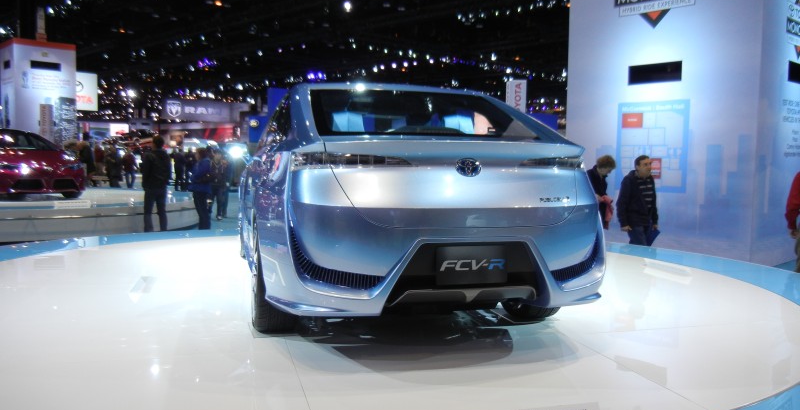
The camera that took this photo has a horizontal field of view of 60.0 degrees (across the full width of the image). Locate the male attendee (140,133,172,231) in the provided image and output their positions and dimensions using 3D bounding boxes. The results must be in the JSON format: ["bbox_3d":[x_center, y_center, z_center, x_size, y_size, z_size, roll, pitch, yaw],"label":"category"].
[{"bbox_3d":[-3.977,-0.253,11.364,0.520,1.780,0.360,-1,5,-23],"label":"male attendee"}]

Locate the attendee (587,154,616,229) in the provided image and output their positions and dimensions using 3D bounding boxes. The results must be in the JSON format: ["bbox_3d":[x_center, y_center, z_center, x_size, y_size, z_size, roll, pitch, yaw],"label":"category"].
[{"bbox_3d":[2.499,0.174,8.858,0.420,1.610,0.480,5,5,40],"label":"attendee"}]

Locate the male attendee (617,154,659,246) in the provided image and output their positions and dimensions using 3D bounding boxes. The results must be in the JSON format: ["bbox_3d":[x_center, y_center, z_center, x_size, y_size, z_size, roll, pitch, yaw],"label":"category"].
[{"bbox_3d":[2.925,0.219,8.660,0.530,1.670,0.400,-2,5,-35],"label":"male attendee"}]

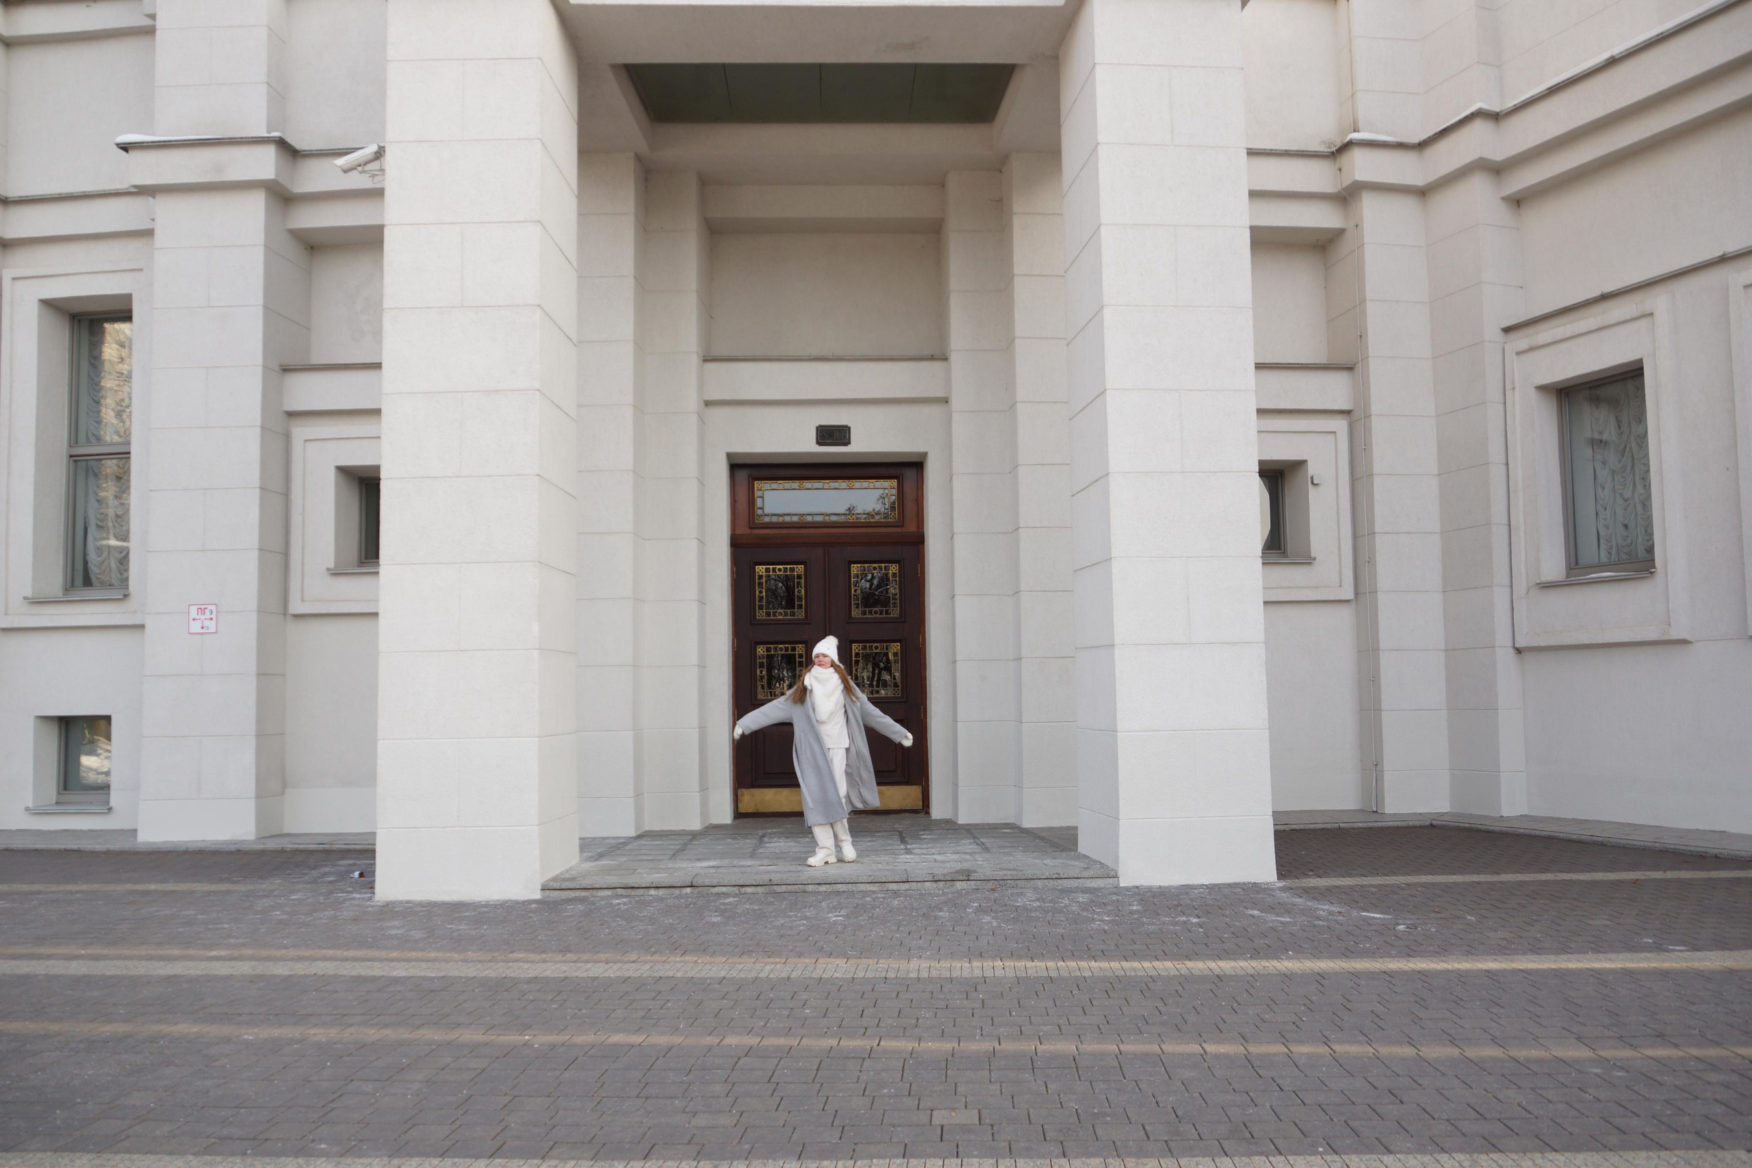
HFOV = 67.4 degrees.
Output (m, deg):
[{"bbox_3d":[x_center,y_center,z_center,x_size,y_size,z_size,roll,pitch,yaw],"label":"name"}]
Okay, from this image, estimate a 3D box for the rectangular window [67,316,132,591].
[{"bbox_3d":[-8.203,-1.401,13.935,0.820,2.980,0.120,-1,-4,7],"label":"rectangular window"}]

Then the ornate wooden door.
[{"bbox_3d":[-0.467,0.554,13.388,1.945,3.586,0.150,-1,-4,-2],"label":"ornate wooden door"}]

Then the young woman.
[{"bbox_3d":[-0.394,1.242,9.897,1.320,1.699,0.500,-2,-4,12],"label":"young woman"}]

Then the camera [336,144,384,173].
[{"bbox_3d":[-3.769,-3.097,9.584,0.350,0.110,0.110,-20,-7,6],"label":"camera"}]

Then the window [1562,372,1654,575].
[{"bbox_3d":[6.769,-1.000,12.032,0.120,1.802,1.120,1,-5,-22],"label":"window"}]

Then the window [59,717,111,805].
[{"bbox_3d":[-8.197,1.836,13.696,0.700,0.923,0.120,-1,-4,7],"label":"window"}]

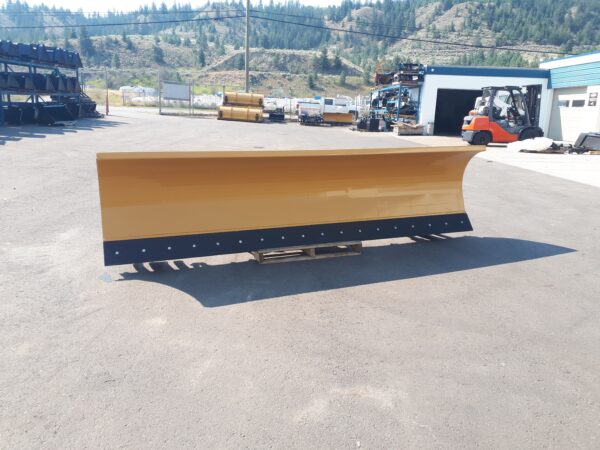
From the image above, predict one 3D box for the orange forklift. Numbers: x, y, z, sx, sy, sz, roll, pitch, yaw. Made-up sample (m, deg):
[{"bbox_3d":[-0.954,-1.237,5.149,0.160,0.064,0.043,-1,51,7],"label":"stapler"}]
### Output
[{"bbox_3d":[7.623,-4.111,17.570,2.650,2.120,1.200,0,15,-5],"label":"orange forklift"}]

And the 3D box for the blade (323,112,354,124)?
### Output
[{"bbox_3d":[2.528,-6.965,30.656,1.950,0.800,0.800,2,15,3],"label":"blade"}]

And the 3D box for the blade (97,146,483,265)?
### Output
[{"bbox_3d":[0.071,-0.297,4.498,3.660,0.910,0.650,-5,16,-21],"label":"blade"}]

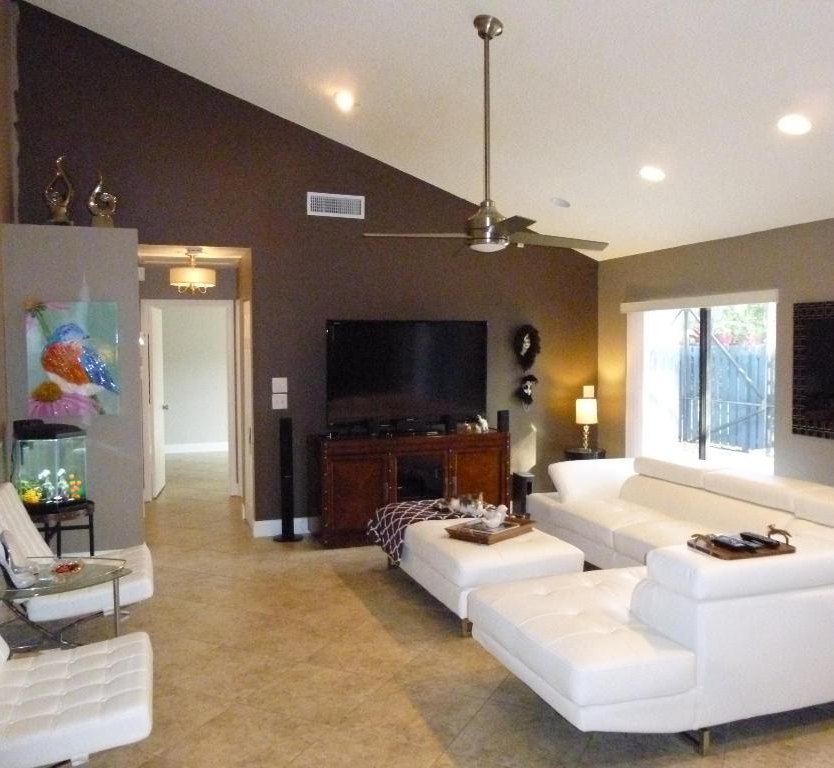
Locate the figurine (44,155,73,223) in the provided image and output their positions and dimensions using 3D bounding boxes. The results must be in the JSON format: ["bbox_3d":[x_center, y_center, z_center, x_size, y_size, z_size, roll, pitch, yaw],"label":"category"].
[{"bbox_3d":[-2.518,-1.346,5.199,0.190,0.500,0.130,-1,3,-19],"label":"figurine"}]

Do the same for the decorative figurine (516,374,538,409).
[{"bbox_3d":[1.045,0.073,6.995,0.210,0.320,0.120,-1,3,-19],"label":"decorative figurine"}]

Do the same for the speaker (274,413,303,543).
[{"bbox_3d":[-1.080,0.787,6.187,0.250,1.020,0.250,-1,3,-20],"label":"speaker"}]

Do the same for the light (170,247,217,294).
[{"bbox_3d":[-1.910,-0.955,6.292,0.390,0.385,0.390,-1,3,-20],"label":"light"}]

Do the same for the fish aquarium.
[{"bbox_3d":[-2.388,0.533,4.814,0.460,0.540,0.420,-1,3,-19],"label":"fish aquarium"}]

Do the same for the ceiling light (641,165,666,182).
[{"bbox_3d":[1.599,-1.429,5.020,0.185,0.030,0.185,19,-4,-20],"label":"ceiling light"}]

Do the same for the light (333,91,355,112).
[{"bbox_3d":[-0.523,-2.036,5.330,0.160,0.100,0.160,19,-4,-19],"label":"light"}]

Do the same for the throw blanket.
[{"bbox_3d":[0.053,1.043,5.309,0.700,0.340,0.630,-1,3,-20],"label":"throw blanket"}]

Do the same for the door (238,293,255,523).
[{"bbox_3d":[-1.520,0.267,6.606,0.050,2.020,0.740,-1,3,-20],"label":"door"}]

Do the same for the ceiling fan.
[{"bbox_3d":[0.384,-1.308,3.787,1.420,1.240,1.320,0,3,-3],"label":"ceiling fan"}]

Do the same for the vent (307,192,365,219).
[{"bbox_3d":[-0.694,-1.530,6.350,0.505,0.196,0.025,-1,3,-20],"label":"vent"}]

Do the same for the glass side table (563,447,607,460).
[{"bbox_3d":[1.599,0.939,7.000,0.460,0.630,0.460,-1,3,-19],"label":"glass side table"}]

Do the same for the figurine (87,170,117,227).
[{"bbox_3d":[-2.265,-1.321,5.340,0.215,0.435,0.100,-1,3,-20],"label":"figurine"}]

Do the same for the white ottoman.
[{"bbox_3d":[0.355,1.151,4.850,0.770,0.420,1.460,-1,3,-20],"label":"white ottoman"}]

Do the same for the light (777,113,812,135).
[{"bbox_3d":[1.961,-1.351,3.842,0.185,0.040,0.185,19,-4,-19],"label":"light"}]

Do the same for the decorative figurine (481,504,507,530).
[{"bbox_3d":[0.500,0.855,4.772,0.165,0.155,0.090,0,3,12],"label":"decorative figurine"}]

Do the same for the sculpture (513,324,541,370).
[{"bbox_3d":[1.044,-0.344,6.973,0.280,0.430,0.130,-1,3,-19],"label":"sculpture"}]

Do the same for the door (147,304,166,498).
[{"bbox_3d":[-2.860,0.186,8.087,0.045,2.020,0.780,-1,3,-12],"label":"door"}]

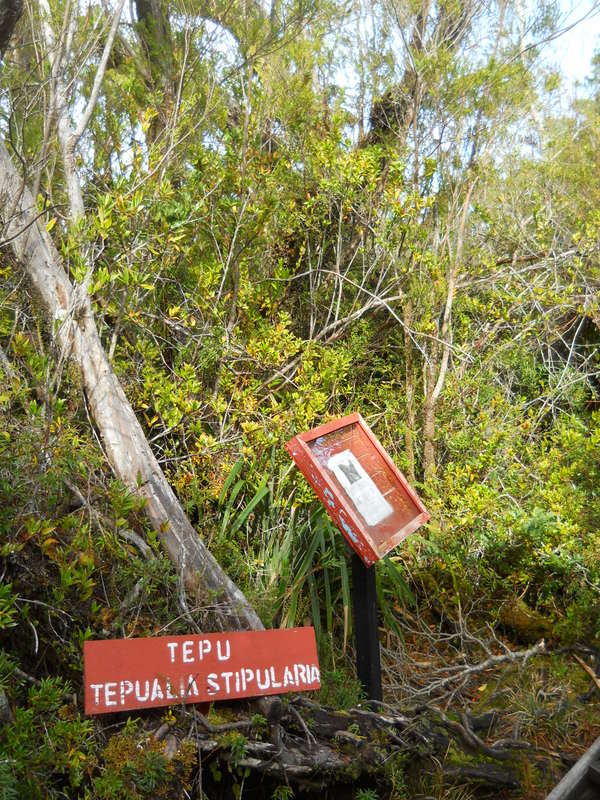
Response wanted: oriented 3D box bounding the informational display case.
[{"bbox_3d":[0.227,0.304,3.090,0.058,0.490,0.533,-39,-10,26],"label":"informational display case"}]

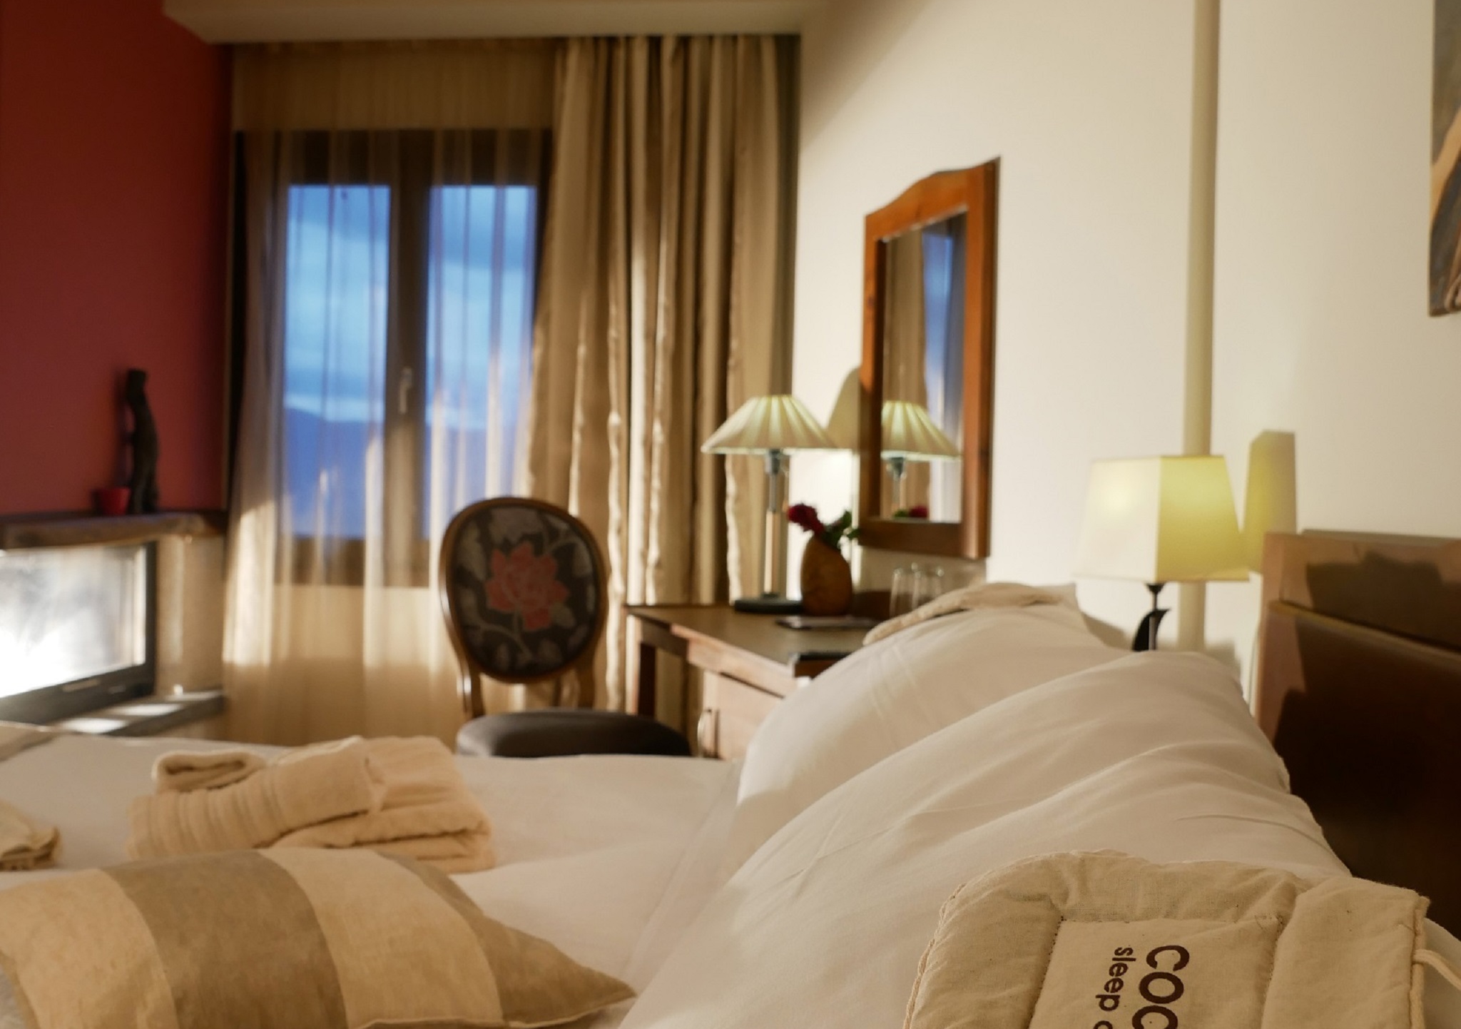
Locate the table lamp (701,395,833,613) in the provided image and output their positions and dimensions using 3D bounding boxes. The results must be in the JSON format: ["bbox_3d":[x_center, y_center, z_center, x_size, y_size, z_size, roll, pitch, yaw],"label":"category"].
[{"bbox_3d":[0.115,-0.040,3.500,0.360,0.555,0.360,1,1,7],"label":"table lamp"}]

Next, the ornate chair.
[{"bbox_3d":[-0.410,0.482,3.210,0.490,1.020,0.550,1,1,-30],"label":"ornate chair"}]

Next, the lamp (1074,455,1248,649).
[{"bbox_3d":[0.677,0.158,2.133,0.195,0.500,0.195,1,1,-27],"label":"lamp"}]

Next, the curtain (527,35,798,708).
[{"bbox_3d":[-0.202,-0.213,3.927,0.750,2.330,0.150,1,1,7],"label":"curtain"}]

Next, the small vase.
[{"bbox_3d":[0.238,0.144,3.323,0.130,0.200,0.125,1,1,7],"label":"small vase"}]

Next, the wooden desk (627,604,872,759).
[{"bbox_3d":[0.192,0.630,2.974,0.560,0.760,1.100,1,1,-21],"label":"wooden desk"}]

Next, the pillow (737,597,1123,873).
[{"bbox_3d":[0.260,0.236,1.565,0.490,0.250,0.640,1,1,7],"label":"pillow"}]

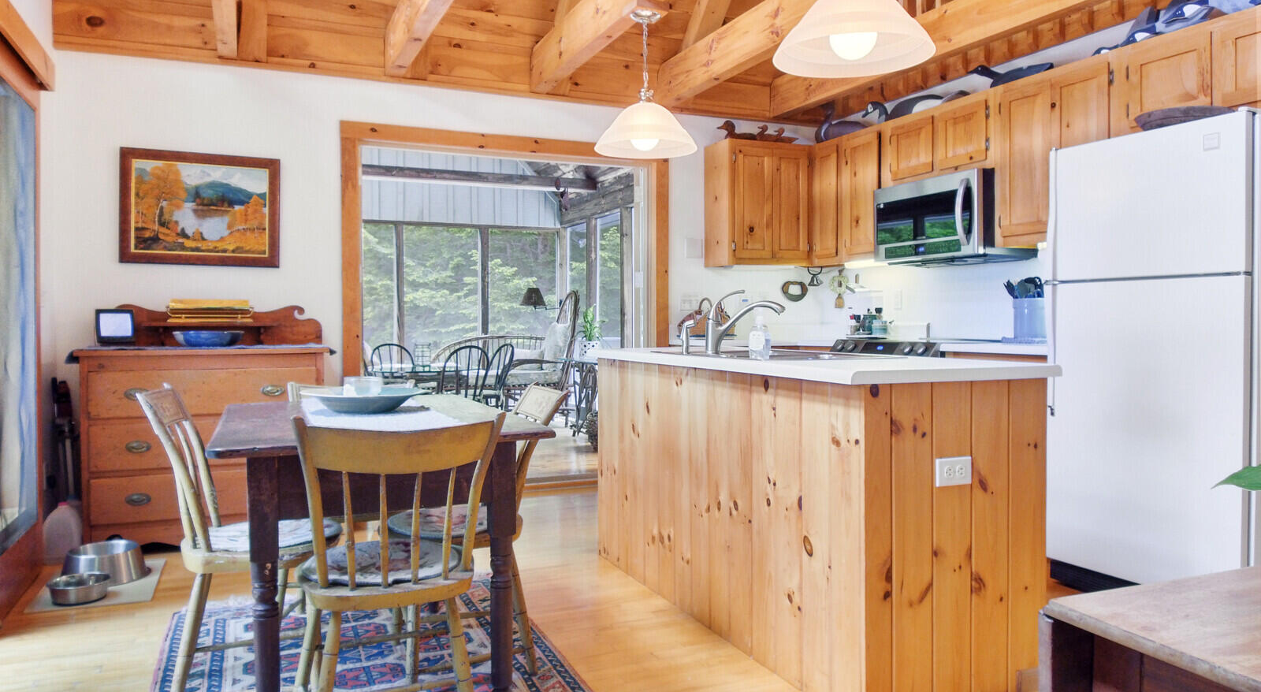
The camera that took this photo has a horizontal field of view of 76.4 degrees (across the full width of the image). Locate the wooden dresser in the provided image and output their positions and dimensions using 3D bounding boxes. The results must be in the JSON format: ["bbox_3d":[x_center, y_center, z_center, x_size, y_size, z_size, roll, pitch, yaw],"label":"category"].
[{"bbox_3d":[-2.026,0.459,3.896,1.030,0.910,0.450,-1,1,-24],"label":"wooden dresser"}]

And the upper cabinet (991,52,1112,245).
[{"bbox_3d":[2.104,-0.887,3.827,0.330,0.785,0.605,-1,2,-25],"label":"upper cabinet"}]

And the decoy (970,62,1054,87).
[{"bbox_3d":[1.919,-1.372,4.037,0.150,0.175,0.490,-1,2,-25],"label":"decoy"}]

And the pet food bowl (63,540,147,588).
[{"bbox_3d":[-2.119,0.873,3.242,0.295,0.113,0.295,-1,1,-24],"label":"pet food bowl"}]

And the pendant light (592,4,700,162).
[{"bbox_3d":[0.069,-1.138,3.450,0.440,0.575,0.440,0,2,0],"label":"pendant light"}]

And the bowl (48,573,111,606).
[{"bbox_3d":[-2.086,0.919,3.033,0.200,0.068,0.200,-1,2,-25],"label":"bowl"}]

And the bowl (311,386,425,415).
[{"bbox_3d":[-0.775,0.162,2.365,0.345,0.066,0.345,-1,1,-24],"label":"bowl"}]

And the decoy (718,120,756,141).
[{"bbox_3d":[0.698,-1.349,5.099,0.310,0.152,0.115,-1,1,-24],"label":"decoy"}]

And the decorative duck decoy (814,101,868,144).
[{"bbox_3d":[1.387,-1.470,5.210,0.170,0.290,0.540,-1,2,-25],"label":"decorative duck decoy"}]

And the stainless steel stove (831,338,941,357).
[{"bbox_3d":[1.625,0.034,4.387,0.660,0.150,0.760,-1,2,-25],"label":"stainless steel stove"}]

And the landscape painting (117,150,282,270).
[{"bbox_3d":[-2.180,-0.698,4.084,0.725,0.570,0.035,-1,2,-25],"label":"landscape painting"}]

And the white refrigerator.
[{"bbox_3d":[2.088,0.092,2.939,0.730,1.665,0.690,-1,1,-24],"label":"white refrigerator"}]

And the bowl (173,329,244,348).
[{"bbox_3d":[-2.027,-0.033,3.857,0.300,0.073,0.300,-1,1,-24],"label":"bowl"}]

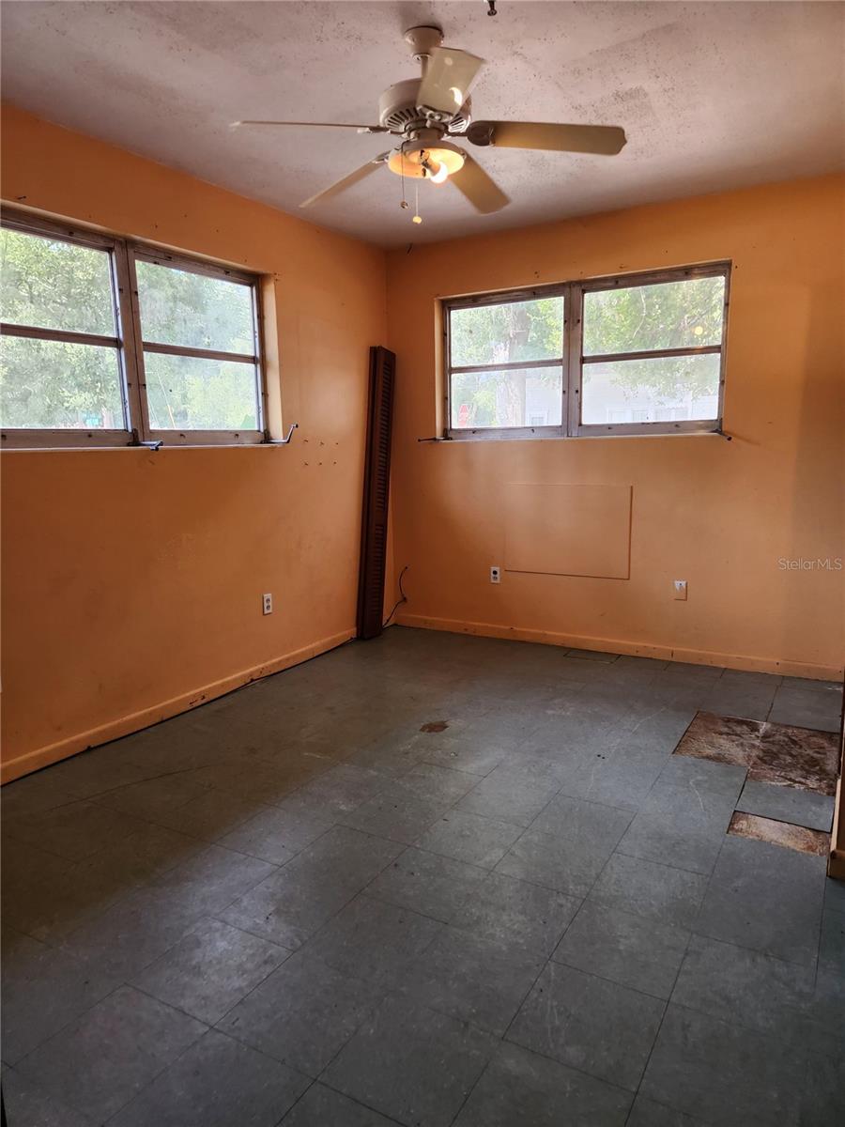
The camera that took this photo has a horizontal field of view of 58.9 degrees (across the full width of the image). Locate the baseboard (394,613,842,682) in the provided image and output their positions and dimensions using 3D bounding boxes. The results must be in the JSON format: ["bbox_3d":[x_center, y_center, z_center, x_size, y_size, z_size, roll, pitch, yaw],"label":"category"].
[{"bbox_3d":[1.055,0.518,4.847,2.910,0.083,0.014,4,11,30],"label":"baseboard"}]

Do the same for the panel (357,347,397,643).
[{"bbox_3d":[-0.316,-0.467,5.144,0.075,1.957,0.250,4,4,19],"label":"panel"}]

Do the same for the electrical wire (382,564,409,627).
[{"bbox_3d":[-0.196,0.241,5.464,0.140,0.430,0.130,4,11,30],"label":"electrical wire"}]

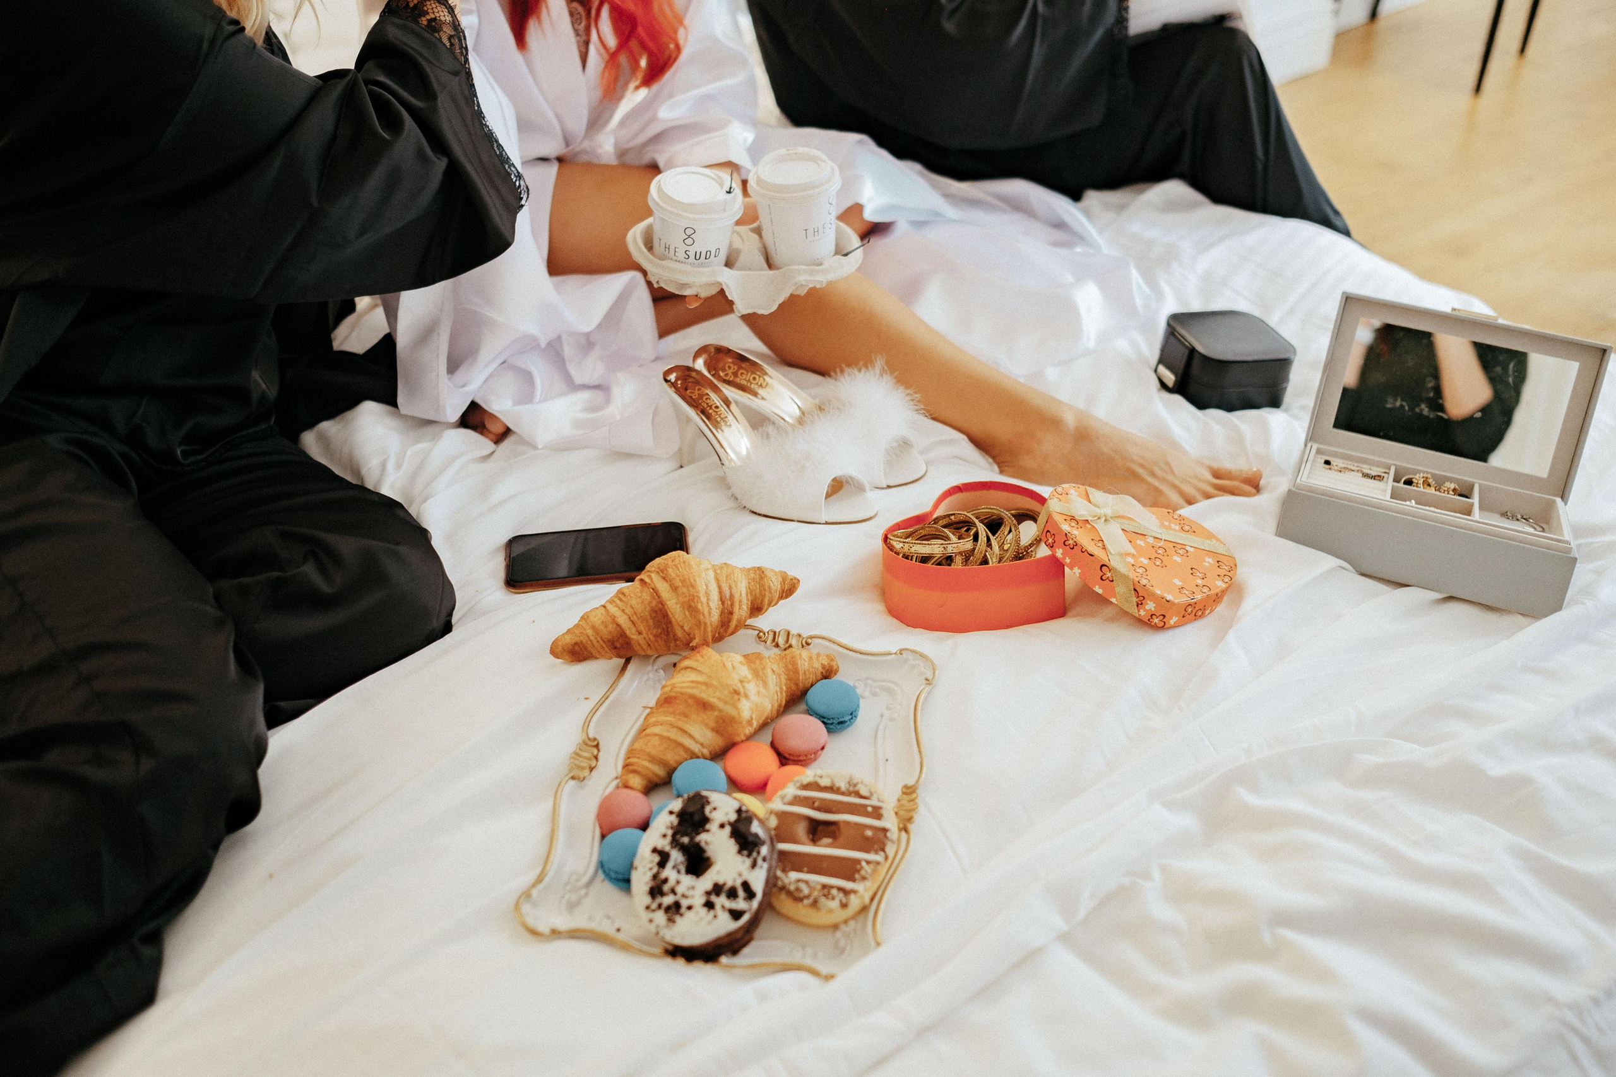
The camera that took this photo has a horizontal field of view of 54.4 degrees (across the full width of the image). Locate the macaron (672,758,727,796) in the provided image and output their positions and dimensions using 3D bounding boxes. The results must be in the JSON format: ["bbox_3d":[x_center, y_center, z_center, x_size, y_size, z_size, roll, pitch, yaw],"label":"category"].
[{"bbox_3d":[-0.077,0.174,1.117,0.039,0.020,0.039,1,35,0],"label":"macaron"}]

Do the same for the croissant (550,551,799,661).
[{"bbox_3d":[-0.103,0.052,1.243,0.208,0.066,0.091,-13,36,-21],"label":"croissant"}]

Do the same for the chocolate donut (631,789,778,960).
[{"bbox_3d":[-0.065,0.213,0.990,0.099,0.036,0.099,-9,55,14],"label":"chocolate donut"}]

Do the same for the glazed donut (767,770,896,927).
[{"bbox_3d":[0.013,0.203,1.032,0.094,0.036,0.094,0,46,0],"label":"glazed donut"}]

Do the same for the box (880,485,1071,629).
[{"bbox_3d":[0.136,0.018,1.316,0.141,0.068,0.151,18,38,27],"label":"box"}]

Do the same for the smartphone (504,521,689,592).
[{"bbox_3d":[-0.181,0.017,1.360,0.160,0.011,0.080,-5,34,-10],"label":"smartphone"}]

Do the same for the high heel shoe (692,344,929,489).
[{"bbox_3d":[0.001,-0.119,1.486,0.218,0.108,0.089,11,35,17],"label":"high heel shoe"}]

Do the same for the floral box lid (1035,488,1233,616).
[{"bbox_3d":[0.276,0.017,1.282,0.170,0.035,0.157,15,31,-13],"label":"floral box lid"}]

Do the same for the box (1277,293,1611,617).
[{"bbox_3d":[0.582,-0.086,1.433,0.240,0.204,0.207,15,23,17],"label":"box"}]

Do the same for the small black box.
[{"bbox_3d":[0.420,-0.180,1.590,0.113,0.055,0.113,-4,33,-18],"label":"small black box"}]

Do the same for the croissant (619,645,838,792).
[{"bbox_3d":[-0.058,0.125,1.147,0.198,0.061,0.102,-24,42,-31],"label":"croissant"}]

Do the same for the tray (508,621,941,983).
[{"bbox_3d":[-0.043,0.179,1.109,0.241,0.028,0.323,6,36,6],"label":"tray"}]

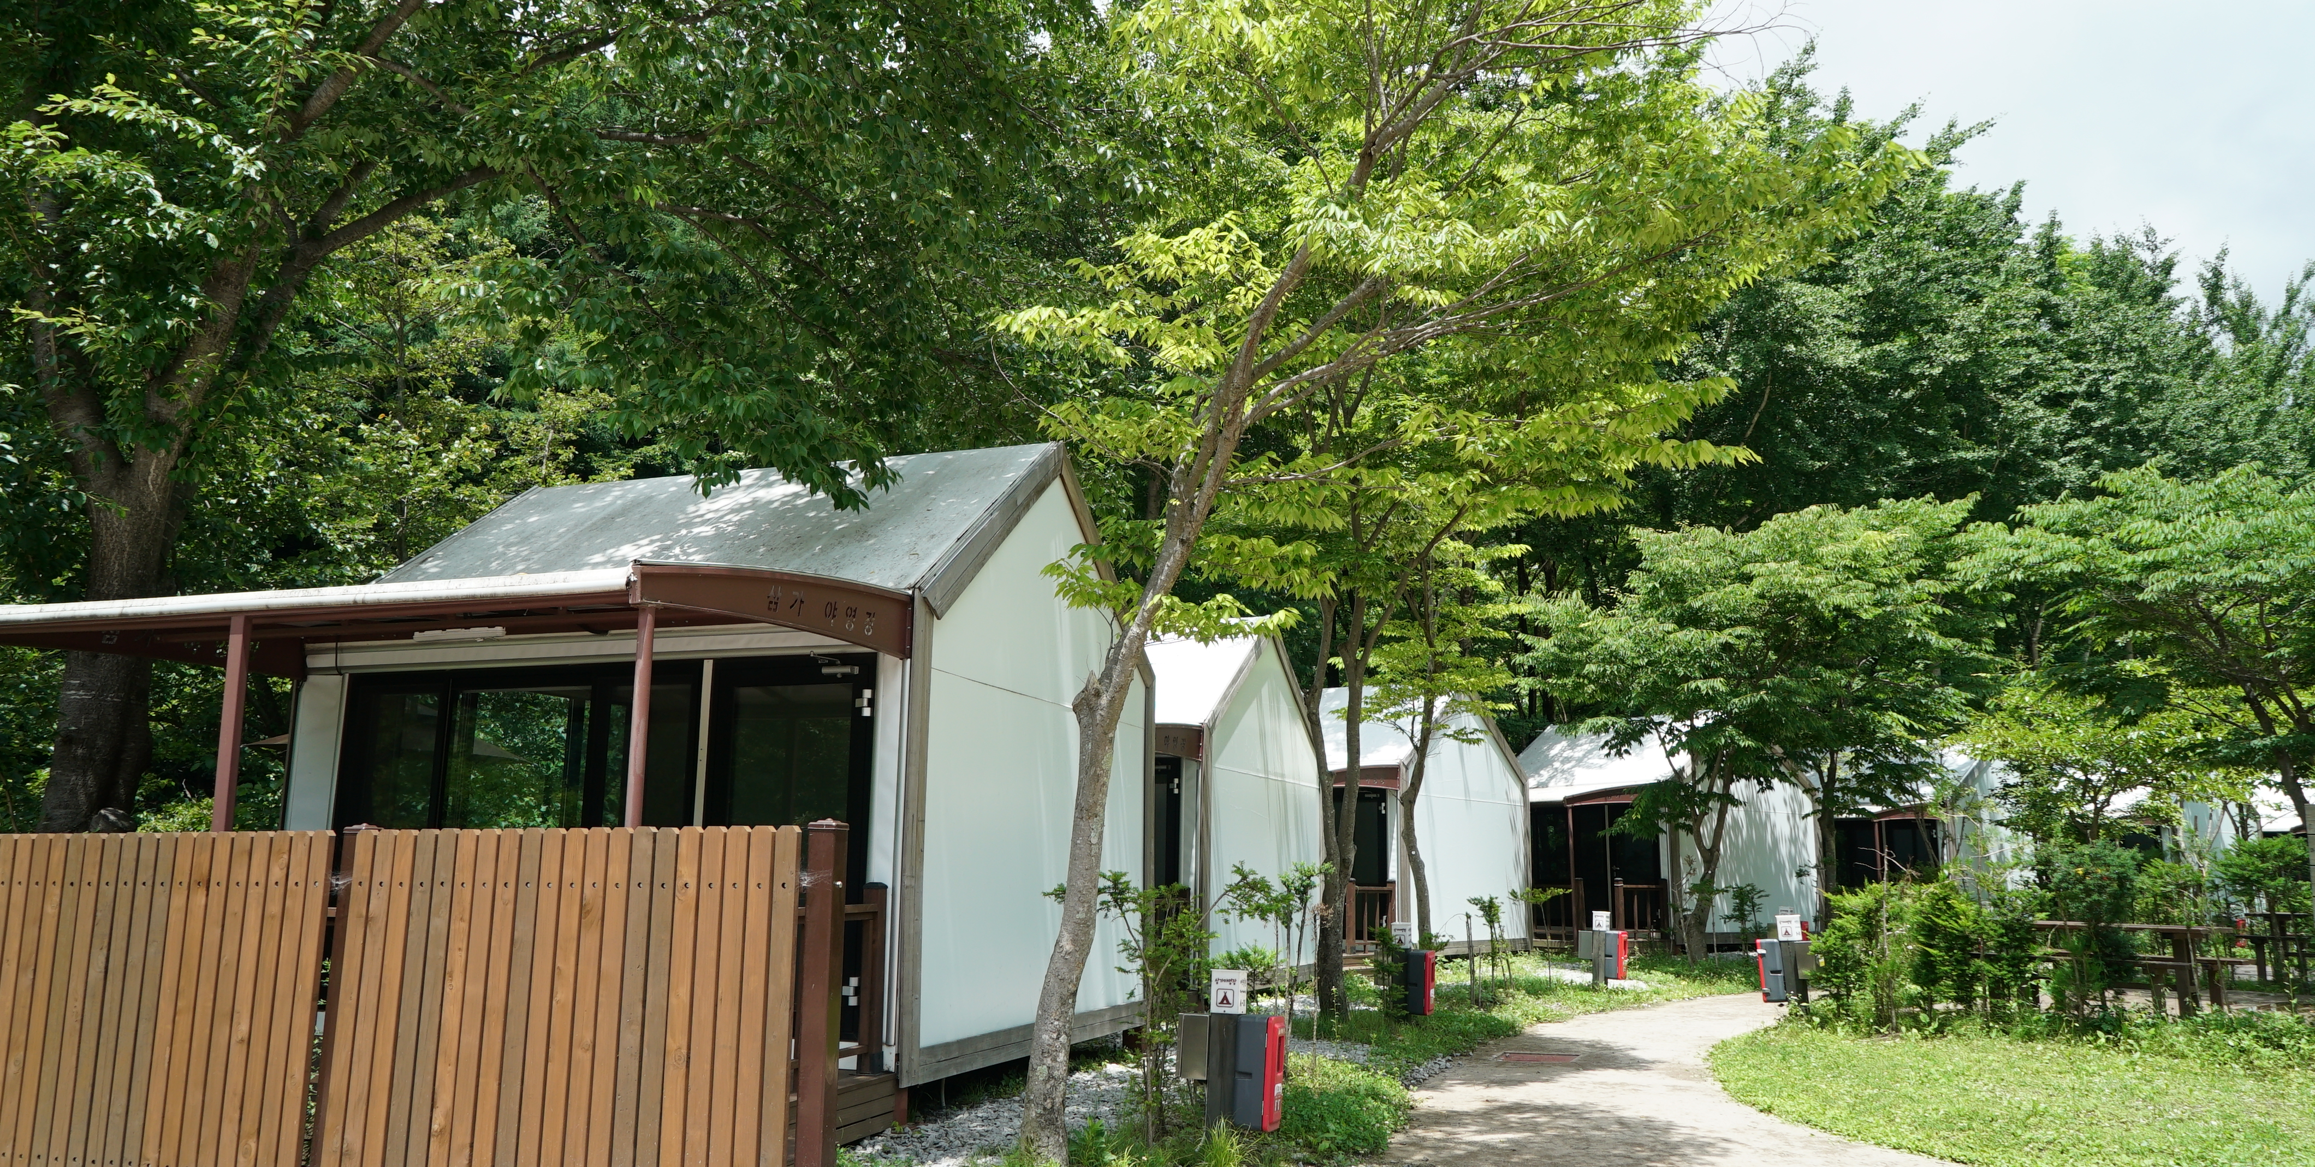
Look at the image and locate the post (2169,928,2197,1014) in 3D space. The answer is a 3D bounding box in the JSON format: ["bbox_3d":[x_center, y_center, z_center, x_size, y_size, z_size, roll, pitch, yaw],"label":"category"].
[{"bbox_3d":[9.194,3.506,13.860,0.130,0.740,0.130,6,-12,-25],"label":"post"}]

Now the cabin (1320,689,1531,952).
[{"bbox_3d":[2.864,3.622,23.973,4.392,3.986,3.957,-8,-14,39],"label":"cabin"}]

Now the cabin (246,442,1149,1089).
[{"bbox_3d":[-2.739,1.110,10.853,4.392,3.986,3.957,-3,-12,19],"label":"cabin"}]

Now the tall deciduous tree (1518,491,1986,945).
[{"bbox_3d":[9.570,2.309,24.530,7.200,7.200,6.600,-4,-12,21],"label":"tall deciduous tree"}]

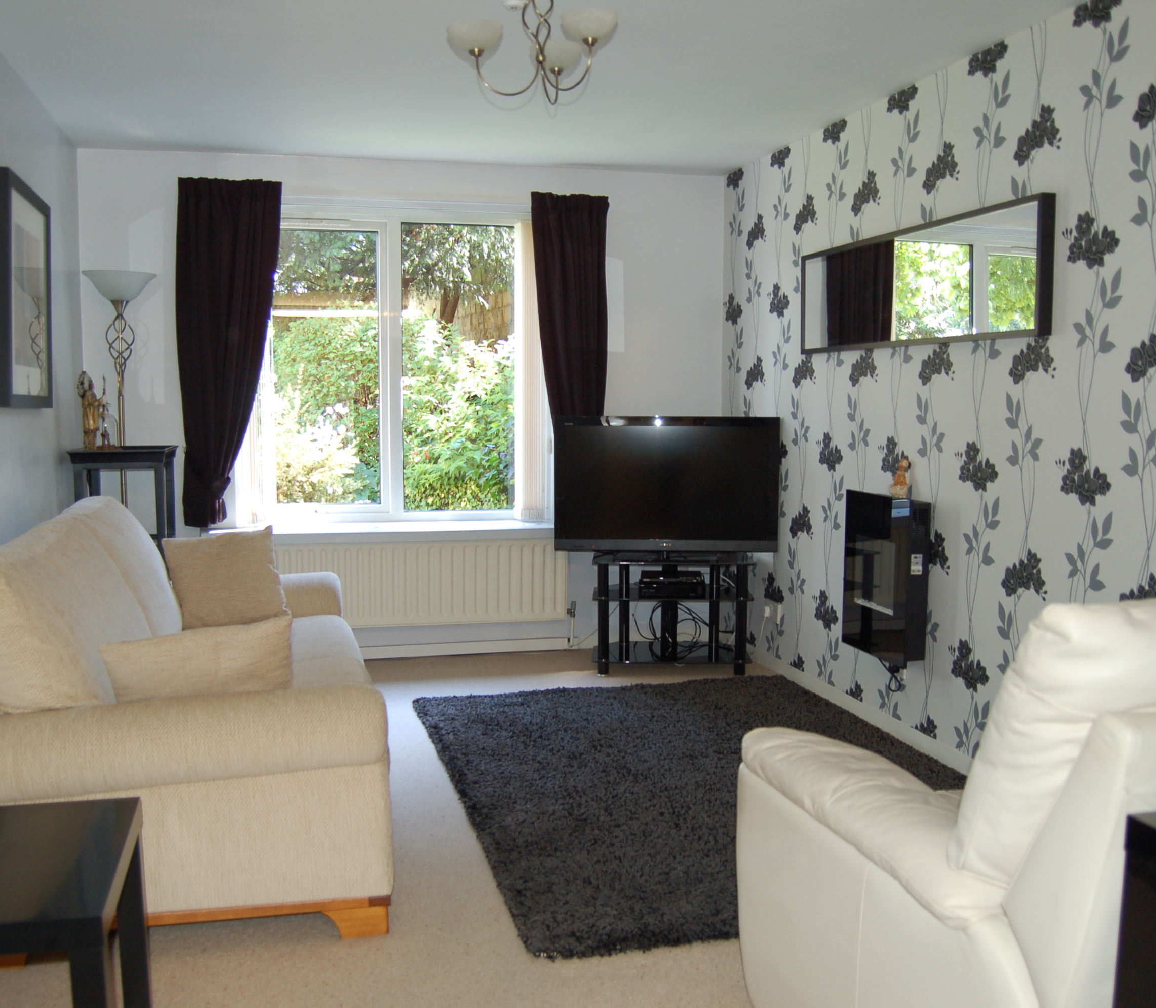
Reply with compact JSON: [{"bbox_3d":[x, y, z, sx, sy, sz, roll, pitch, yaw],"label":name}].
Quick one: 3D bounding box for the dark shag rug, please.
[{"bbox_3d":[0.406,0.903,3.900,1.660,0.040,2.300,-1,5,-15],"label":"dark shag rug"}]

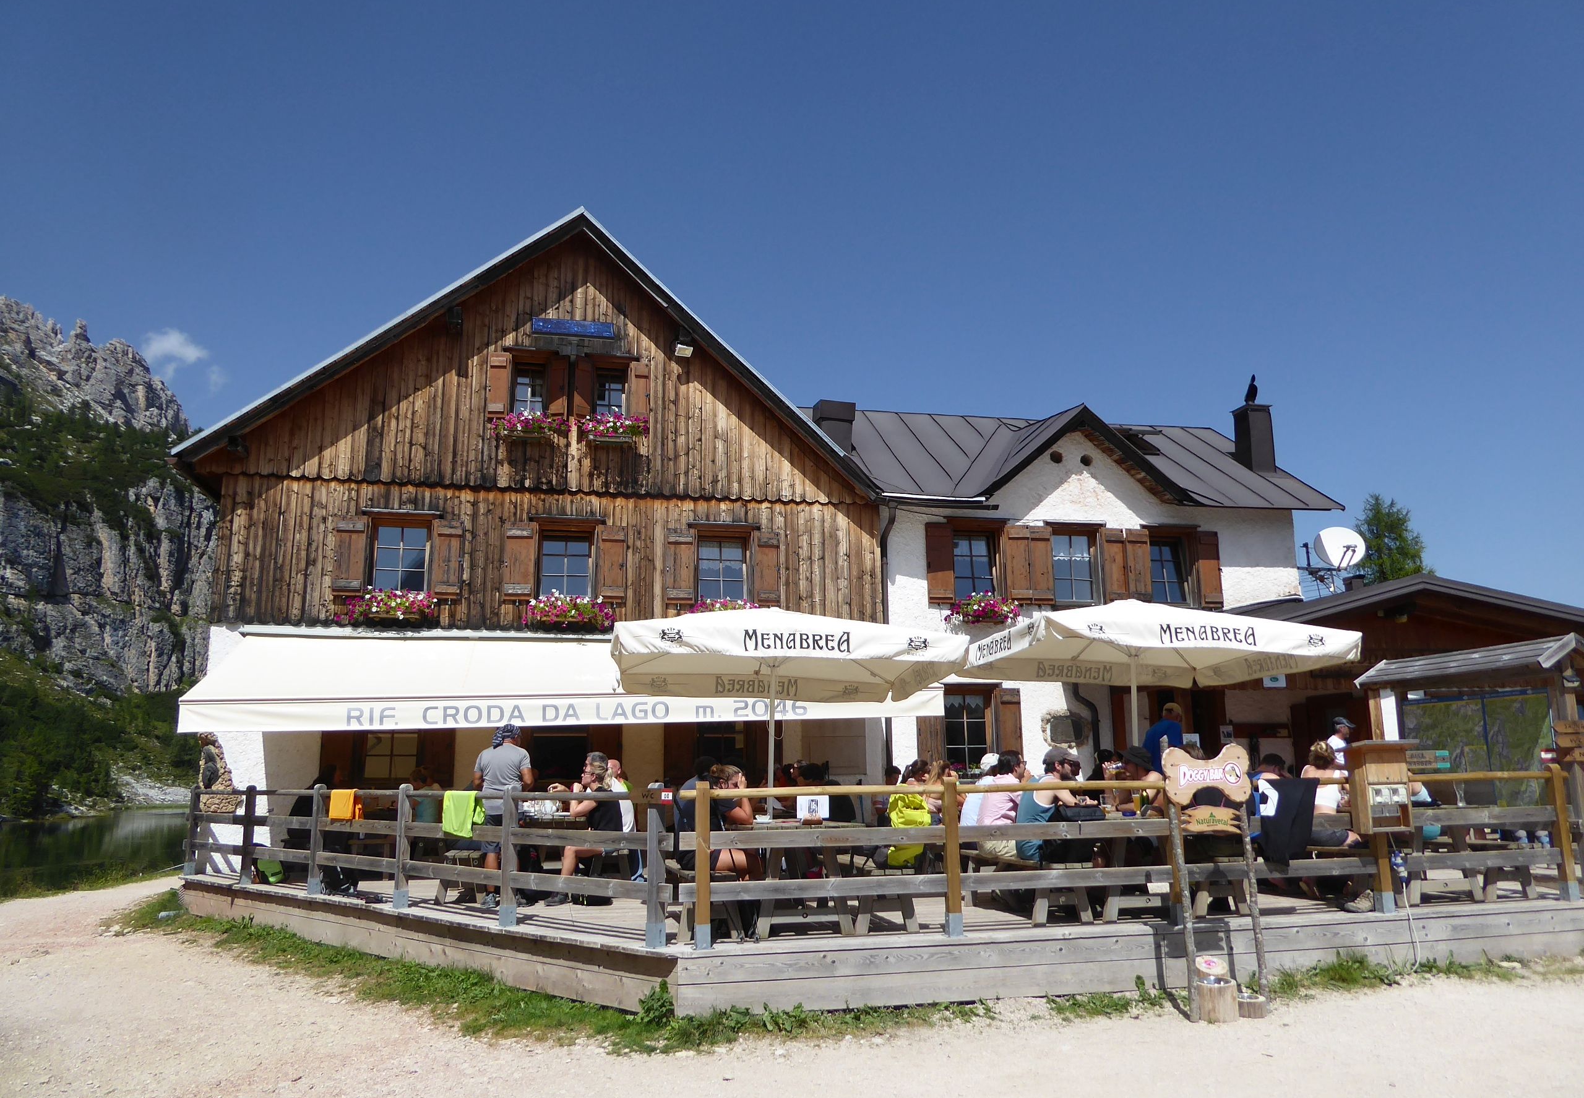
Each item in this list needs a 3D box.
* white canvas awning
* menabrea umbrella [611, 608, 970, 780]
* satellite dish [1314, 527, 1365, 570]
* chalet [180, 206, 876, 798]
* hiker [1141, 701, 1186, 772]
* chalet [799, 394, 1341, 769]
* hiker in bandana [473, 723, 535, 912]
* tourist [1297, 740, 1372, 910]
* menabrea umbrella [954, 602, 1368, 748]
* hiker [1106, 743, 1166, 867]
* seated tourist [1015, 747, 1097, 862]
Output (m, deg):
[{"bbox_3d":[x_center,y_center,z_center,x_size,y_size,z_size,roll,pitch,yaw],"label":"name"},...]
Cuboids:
[{"bbox_3d":[-2.790,1.665,15.334,9.300,1.550,2.650,2,-12,-12],"label":"white canvas awning"},{"bbox_3d":[-0.168,1.973,11.191,3.000,2.860,3.000,1,-12,-8],"label":"menabrea umbrella"},{"bbox_3d":[9.561,0.000,19.973,0.900,0.830,0.400,0,-29,-2],"label":"satellite dish"},{"bbox_3d":[-4.394,0.502,20.960,10.200,9.800,9.600,2,-12,-12],"label":"chalet"},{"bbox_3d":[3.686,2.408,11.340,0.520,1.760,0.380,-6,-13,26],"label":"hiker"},{"bbox_3d":[4.500,1.265,21.703,8.400,8.400,7.500,2,-12,-12],"label":"chalet"},{"bbox_3d":[-2.764,2.543,10.988,0.580,1.720,0.360,-2,-11,6],"label":"hiker in bandana"},{"bbox_3d":[4.760,2.433,10.057,0.750,1.400,0.500,8,-14,-36],"label":"tourist"},{"bbox_3d":[3.703,2.026,12.028,3.050,3.000,3.050,1,-12,-8],"label":"menabrea umbrella"},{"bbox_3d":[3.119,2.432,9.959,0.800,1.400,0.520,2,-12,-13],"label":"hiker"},{"bbox_3d":[2.277,2.412,9.812,0.800,1.400,0.520,2,-12,-13],"label":"seated tourist"}]

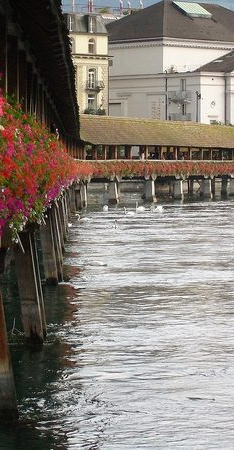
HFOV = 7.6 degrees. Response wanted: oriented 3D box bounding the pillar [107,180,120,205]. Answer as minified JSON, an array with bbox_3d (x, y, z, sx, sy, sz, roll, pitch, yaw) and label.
[{"bbox_3d":[-0.287,-2.727,145.000,0.650,2.009,0.550,0,2,19],"label":"pillar"}]

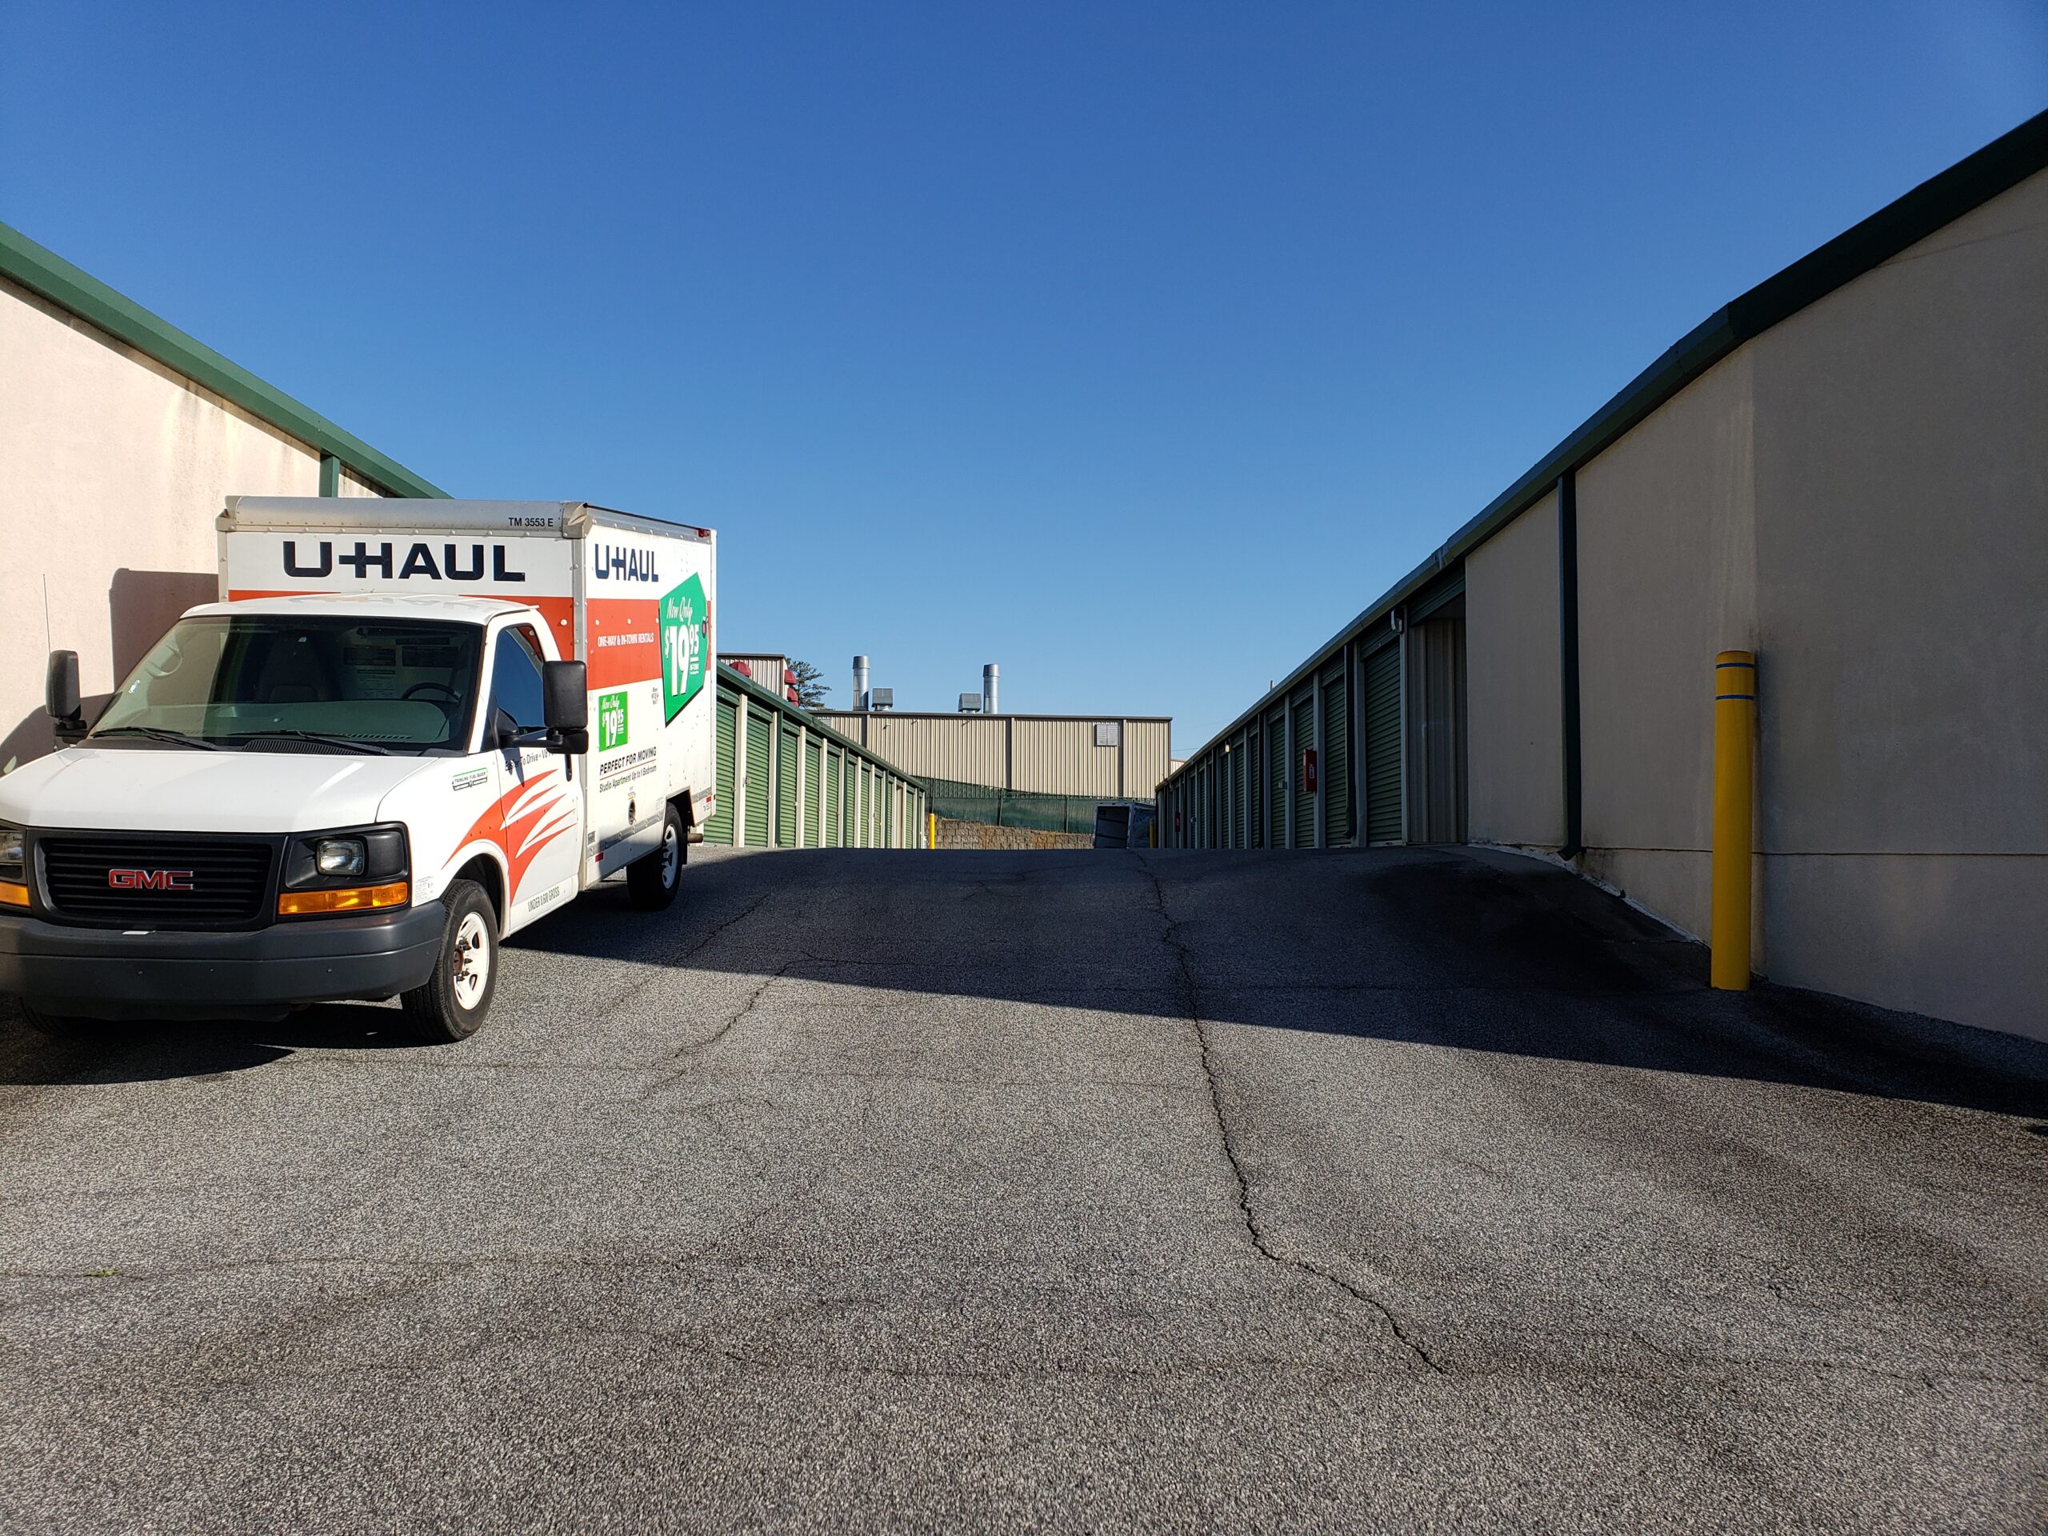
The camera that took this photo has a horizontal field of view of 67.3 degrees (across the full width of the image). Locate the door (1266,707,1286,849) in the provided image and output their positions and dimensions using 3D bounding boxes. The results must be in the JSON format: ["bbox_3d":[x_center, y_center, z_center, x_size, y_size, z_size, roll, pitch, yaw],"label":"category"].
[{"bbox_3d":[4.610,0.290,28.250,0.100,2.450,2.650,0,-3,1],"label":"door"}]

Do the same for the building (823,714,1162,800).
[{"bbox_3d":[-3.490,0.438,110.445,26.000,7.200,15.000,1,-3,-6],"label":"building"}]

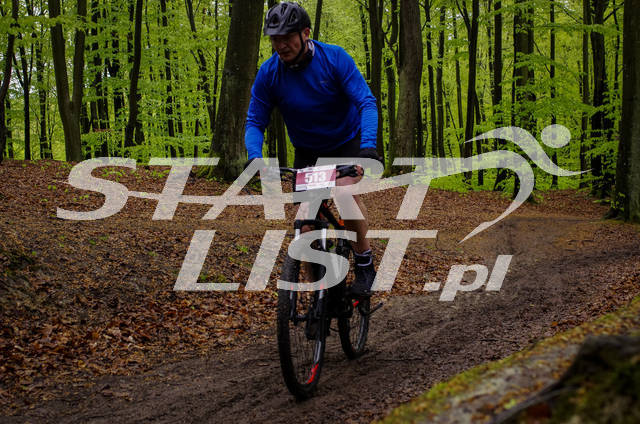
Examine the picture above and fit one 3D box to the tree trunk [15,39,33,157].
[{"bbox_3d":[-6.106,-2.317,19.000,0.340,2.500,0.270,0,3,0],"label":"tree trunk"}]

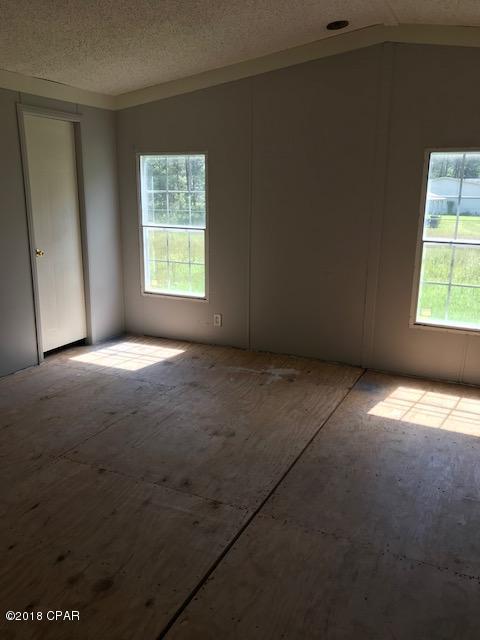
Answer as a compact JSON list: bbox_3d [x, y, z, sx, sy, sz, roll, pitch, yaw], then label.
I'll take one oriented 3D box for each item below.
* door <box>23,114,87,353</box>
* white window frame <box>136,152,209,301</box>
[{"bbox_3d":[-1.672,-0.744,4.678,0.045,2.020,0.630,7,15,25],"label":"door"},{"bbox_3d":[-0.644,-0.906,5.128,0.790,1.410,0.090,7,15,25],"label":"white window frame"}]

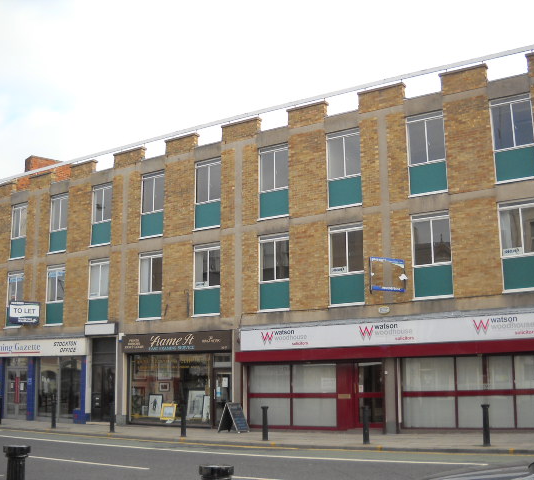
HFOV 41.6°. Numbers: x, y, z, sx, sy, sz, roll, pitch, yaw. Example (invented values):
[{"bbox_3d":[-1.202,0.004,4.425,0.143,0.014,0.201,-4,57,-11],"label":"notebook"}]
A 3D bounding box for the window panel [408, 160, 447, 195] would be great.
[{"bbox_3d":[4.707,-1.807,20.476,1.130,0.880,0.060,-8,-14,33],"label":"window panel"}]

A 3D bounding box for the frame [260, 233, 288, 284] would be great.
[{"bbox_3d":[0.234,0.590,21.897,1.110,1.470,0.100,-8,-14,32],"label":"frame"}]

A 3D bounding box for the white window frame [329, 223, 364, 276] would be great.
[{"bbox_3d":[2.432,0.285,21.351,1.168,1.515,0.100,-8,-14,33],"label":"white window frame"}]

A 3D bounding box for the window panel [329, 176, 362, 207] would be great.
[{"bbox_3d":[2.450,-1.489,21.929,1.130,0.880,0.060,-8,-14,33],"label":"window panel"}]

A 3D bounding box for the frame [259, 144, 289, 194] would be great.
[{"bbox_3d":[0.241,-2.391,23.381,1.168,1.540,0.100,-8,-14,33],"label":"frame"}]

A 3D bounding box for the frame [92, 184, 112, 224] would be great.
[{"bbox_3d":[-6.224,-1.359,26.656,1.110,1.470,0.100,-8,-14,32],"label":"frame"}]

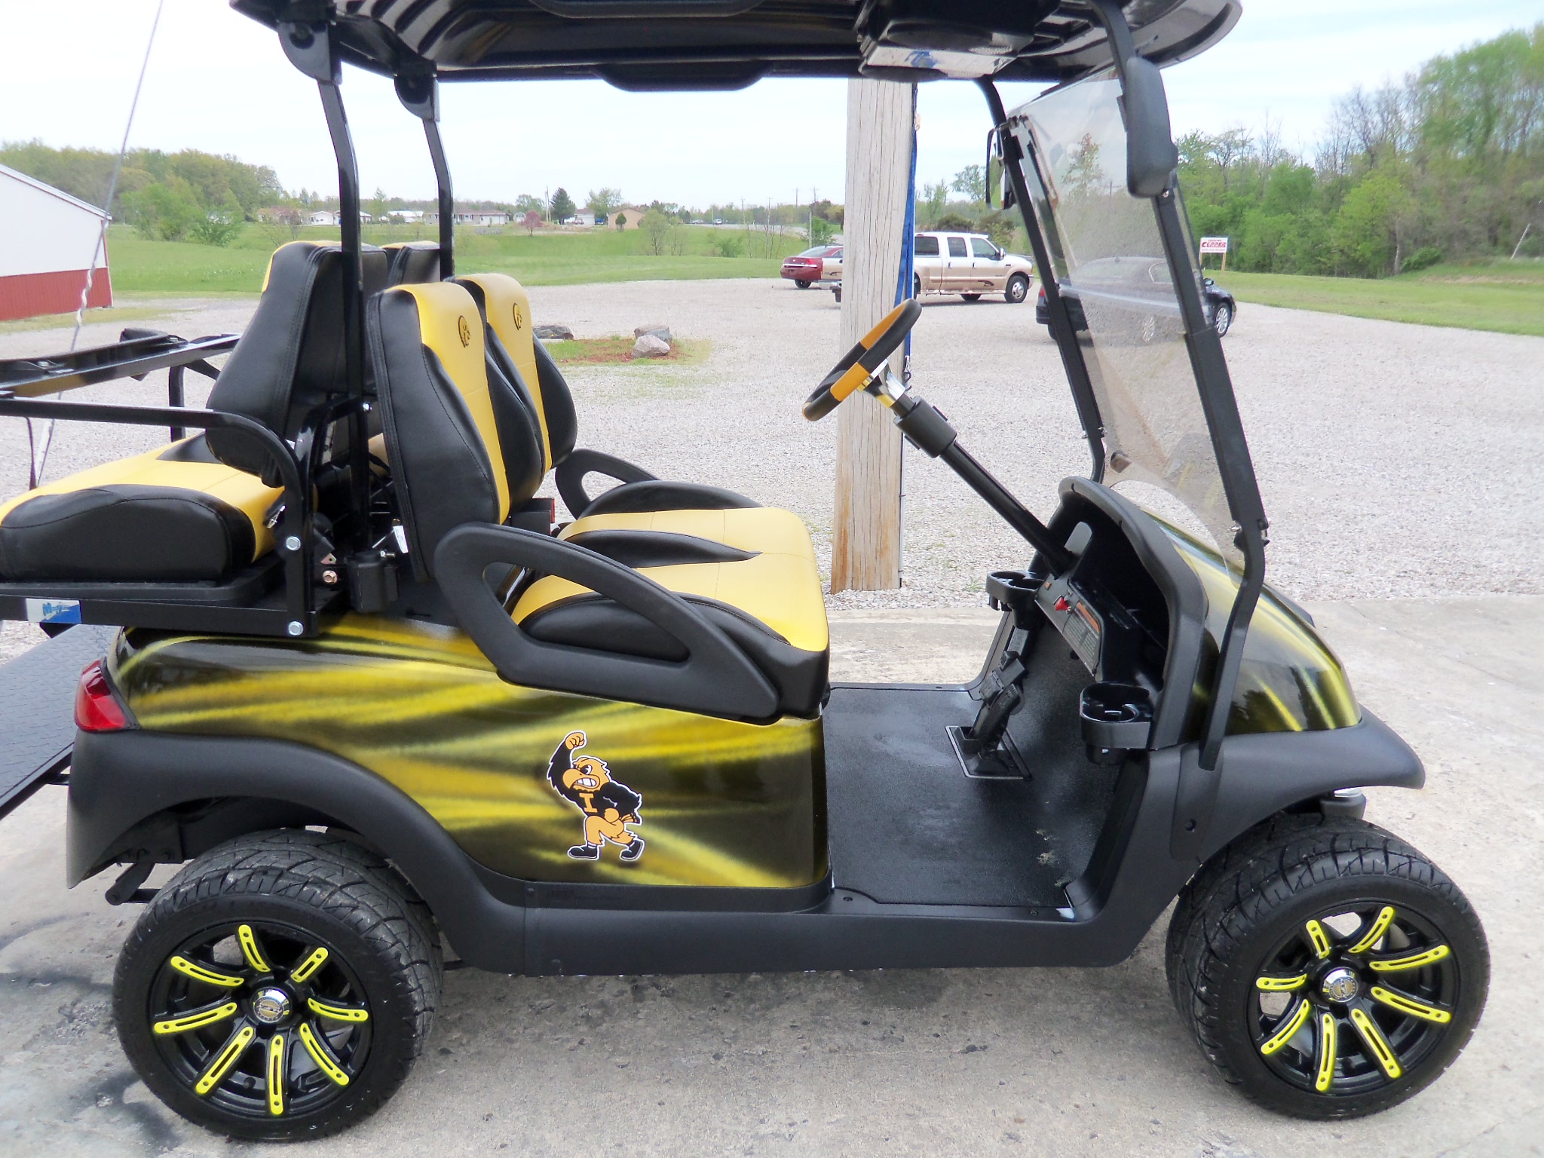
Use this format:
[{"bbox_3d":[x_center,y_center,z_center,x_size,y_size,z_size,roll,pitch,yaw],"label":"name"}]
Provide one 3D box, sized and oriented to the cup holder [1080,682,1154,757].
[{"bbox_3d":[0.535,0.219,1.941,0.105,0.077,0.135,0,15,0],"label":"cup holder"}]

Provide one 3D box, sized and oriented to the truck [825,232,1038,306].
[{"bbox_3d":[4.408,-8.581,34.448,6.550,1.970,2.150,-11,18,-35],"label":"truck"}]

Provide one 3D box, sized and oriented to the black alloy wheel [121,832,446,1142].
[{"bbox_3d":[-0.765,0.637,1.967,0.460,0.460,0.220,0,15,0],"label":"black alloy wheel"}]

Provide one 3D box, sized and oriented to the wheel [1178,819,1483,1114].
[{"bbox_3d":[0.888,0.625,2.018,0.460,0.460,0.220,-1,15,-4],"label":"wheel"}]

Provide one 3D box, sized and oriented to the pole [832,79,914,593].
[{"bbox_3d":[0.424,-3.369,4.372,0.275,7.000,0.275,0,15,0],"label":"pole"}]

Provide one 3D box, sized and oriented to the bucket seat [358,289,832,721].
[{"bbox_3d":[-0.247,-0.152,1.977,0.655,0.605,0.565,0,15,0],"label":"bucket seat"}]

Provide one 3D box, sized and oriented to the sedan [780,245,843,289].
[{"bbox_3d":[2.710,-11.325,45.411,5.050,1.490,1.850,-12,19,-38],"label":"sedan"}]

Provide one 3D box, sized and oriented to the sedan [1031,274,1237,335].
[{"bbox_3d":[6.605,-5.033,22.299,1.830,1.450,4.780,14,20,43],"label":"sedan"}]

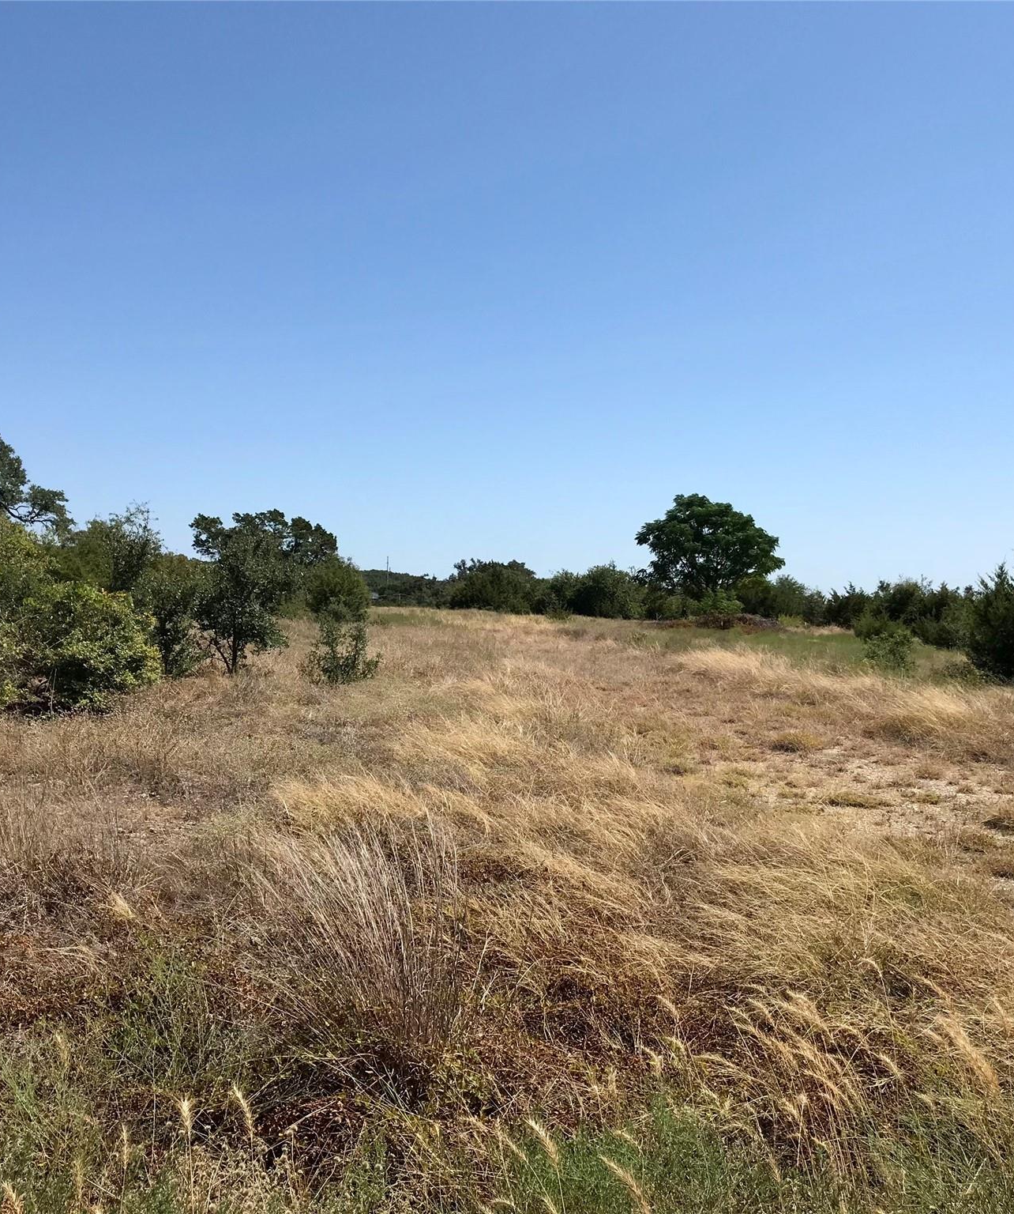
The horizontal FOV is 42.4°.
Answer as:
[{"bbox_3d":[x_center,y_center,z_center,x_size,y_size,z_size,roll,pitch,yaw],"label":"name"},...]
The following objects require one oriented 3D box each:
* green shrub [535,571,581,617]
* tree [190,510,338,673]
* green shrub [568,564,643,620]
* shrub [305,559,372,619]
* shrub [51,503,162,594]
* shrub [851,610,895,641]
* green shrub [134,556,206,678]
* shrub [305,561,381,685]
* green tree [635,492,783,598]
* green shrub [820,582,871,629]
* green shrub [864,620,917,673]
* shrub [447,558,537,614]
[{"bbox_3d":[2.347,-0.579,60.000,2.040,2.120,2.100,0,0,0],"label":"green shrub"},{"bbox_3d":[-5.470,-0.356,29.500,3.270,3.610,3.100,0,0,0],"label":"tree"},{"bbox_3d":[4.578,-0.695,60.000,3.420,2.490,3.080,0,0,0],"label":"green shrub"},{"bbox_3d":[-5.759,-0.565,45.000,2.210,2.020,2.200,0,0,0],"label":"shrub"},{"bbox_3d":[-8.279,-0.469,27.000,2.290,3.310,2.290,0,0,0],"label":"shrub"},{"bbox_3d":[10.452,0.572,37.000,1.430,0.960,1.360,0,0,0],"label":"shrub"},{"bbox_3d":[-6.834,0.205,26.500,1.430,2.460,1.500,0,0,0],"label":"green shrub"},{"bbox_3d":[-2.877,0.278,23.000,1.330,2.180,1.400,0,0,0],"label":"shrub"},{"bbox_3d":[9.272,-2.347,60.000,6.780,5.680,6.440,0,0,0],"label":"green tree"},{"bbox_3d":[12.188,-0.023,47.000,1.820,1.630,1.820,0,0,0],"label":"green shrub"},{"bbox_3d":[9.057,0.943,31.000,1.230,1.190,1.200,0,0,0],"label":"green shrub"},{"bbox_3d":[-0.722,-1.067,65.000,4.430,2.670,4.000,0,0,0],"label":"shrub"}]

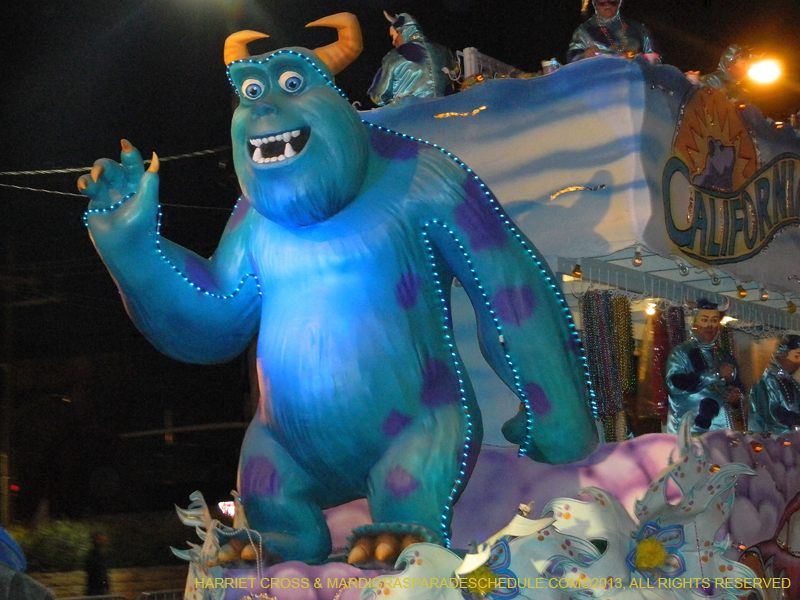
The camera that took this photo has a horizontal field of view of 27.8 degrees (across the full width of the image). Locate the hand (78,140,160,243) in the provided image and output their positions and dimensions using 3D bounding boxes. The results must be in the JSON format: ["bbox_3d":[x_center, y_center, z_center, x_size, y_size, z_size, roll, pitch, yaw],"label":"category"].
[{"bbox_3d":[-1.795,-0.694,10.350,0.480,0.620,0.360,-4,-9,27],"label":"hand"}]

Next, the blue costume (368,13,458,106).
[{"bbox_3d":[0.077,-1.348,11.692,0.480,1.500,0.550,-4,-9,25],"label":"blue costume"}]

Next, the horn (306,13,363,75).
[{"bbox_3d":[-0.405,-1.586,10.000,0.320,0.370,0.180,-5,-9,29],"label":"horn"}]

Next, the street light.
[{"bbox_3d":[5.400,-3.390,24.000,0.460,0.360,0.400,0,-8,0],"label":"street light"}]

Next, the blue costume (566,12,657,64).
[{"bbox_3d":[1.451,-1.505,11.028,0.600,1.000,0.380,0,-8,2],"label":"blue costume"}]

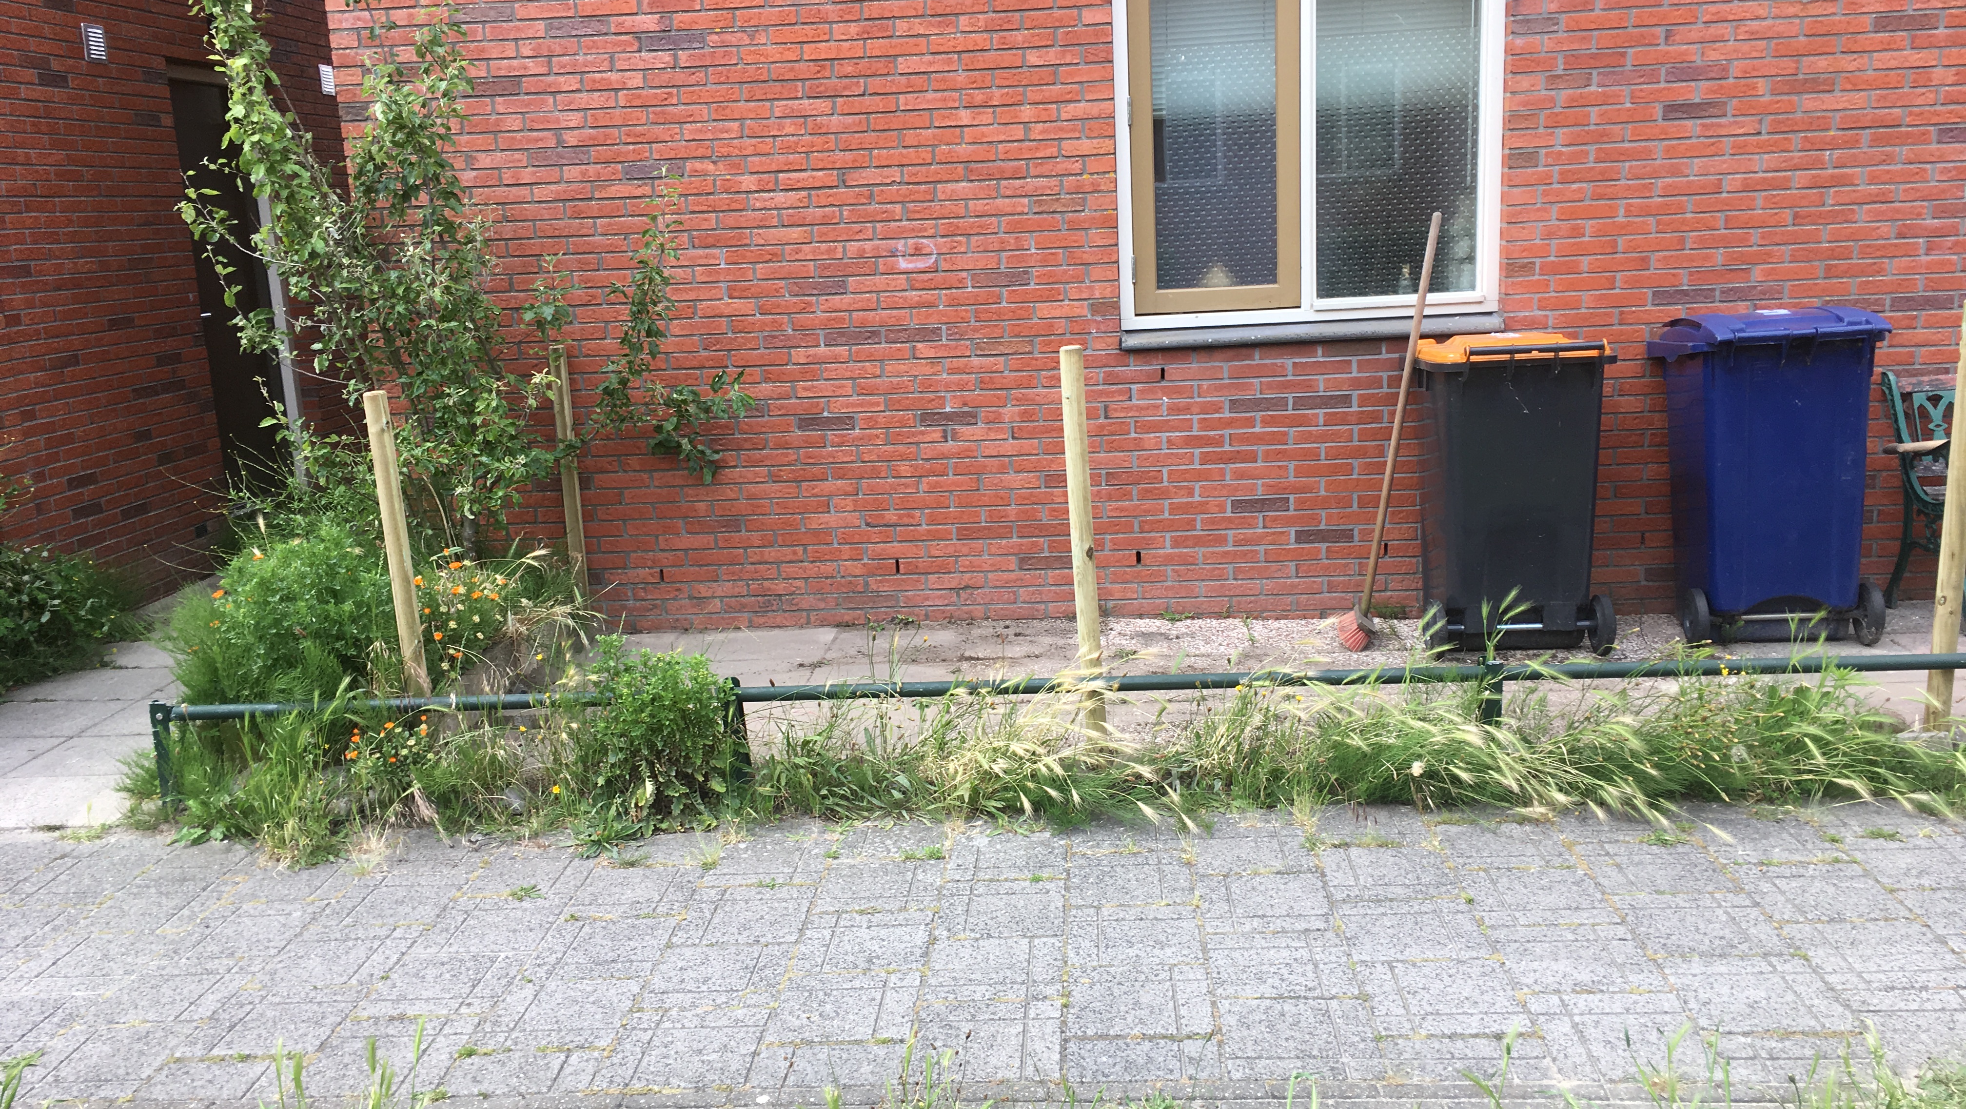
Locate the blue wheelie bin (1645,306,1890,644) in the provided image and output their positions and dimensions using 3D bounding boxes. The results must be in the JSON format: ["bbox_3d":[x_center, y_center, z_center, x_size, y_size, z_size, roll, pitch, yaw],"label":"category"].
[{"bbox_3d":[2.555,-0.265,5.426,0.573,1.075,0.673,-2,14,4],"label":"blue wheelie bin"}]

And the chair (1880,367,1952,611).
[{"bbox_3d":[3.397,-0.178,5.380,0.643,0.824,0.563,-4,14,-3],"label":"chair"}]

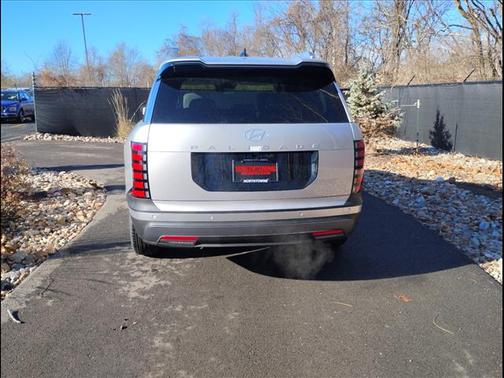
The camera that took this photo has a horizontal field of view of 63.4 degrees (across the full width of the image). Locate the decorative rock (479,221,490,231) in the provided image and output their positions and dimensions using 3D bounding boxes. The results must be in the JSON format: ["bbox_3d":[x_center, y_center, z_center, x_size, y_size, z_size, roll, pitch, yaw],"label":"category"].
[{"bbox_3d":[2.330,0.367,4.100,0.120,0.090,0.110,0,14,0],"label":"decorative rock"}]

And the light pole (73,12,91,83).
[{"bbox_3d":[-16.200,-12.800,40.000,1.800,8.400,0.400,0,14,0],"label":"light pole"}]

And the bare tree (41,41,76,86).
[{"bbox_3d":[-22.800,-13.900,48.000,4.300,6.700,4.100,0,14,0],"label":"bare tree"}]

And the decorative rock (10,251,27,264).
[{"bbox_3d":[-1.960,0.570,3.420,0.130,0.100,0.120,0,14,0],"label":"decorative rock"}]

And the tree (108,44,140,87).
[{"bbox_3d":[-15.000,-13.800,48.000,3.900,6.500,3.800,0,14,0],"label":"tree"}]

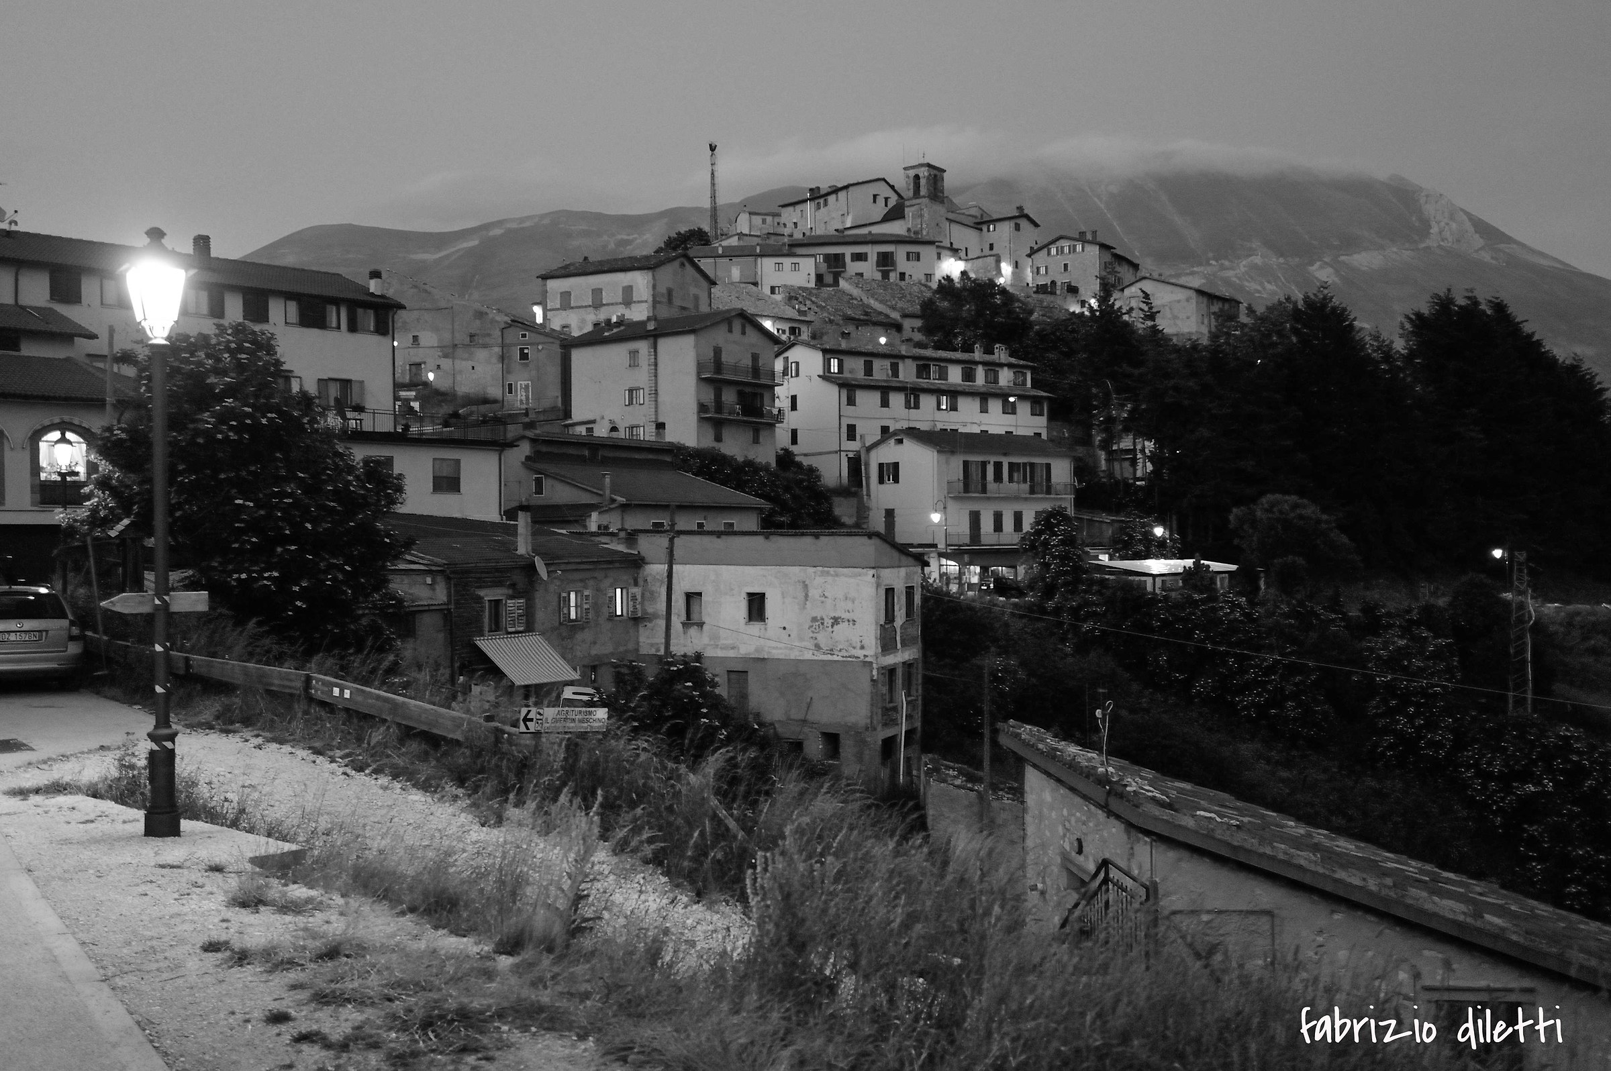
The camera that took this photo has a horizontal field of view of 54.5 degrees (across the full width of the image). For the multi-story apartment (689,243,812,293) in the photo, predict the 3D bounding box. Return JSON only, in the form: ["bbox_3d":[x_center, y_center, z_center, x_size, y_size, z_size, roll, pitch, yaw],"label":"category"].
[{"bbox_3d":[-7.085,-32.762,194.266,15.000,6.922,9.500,0,1,6],"label":"multi-story apartment"}]

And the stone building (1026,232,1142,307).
[{"bbox_3d":[44.299,-41.210,247.721,12.100,11.904,12.000,1,1,40],"label":"stone building"}]

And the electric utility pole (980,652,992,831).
[{"bbox_3d":[6.246,7.265,54.000,0.220,6.500,0.220,0,1,0],"label":"electric utility pole"}]

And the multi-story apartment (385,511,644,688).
[{"bbox_3d":[-13.160,2.523,64.810,7.000,6.571,11.498,1,2,31],"label":"multi-story apartment"}]

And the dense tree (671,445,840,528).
[{"bbox_3d":[-3.114,-2.916,98.000,9.800,5.600,5.500,-1,1,-18],"label":"dense tree"}]

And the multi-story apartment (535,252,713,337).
[{"bbox_3d":[-17.301,-22.597,153.138,12.951,9.139,10.163,1,2,30],"label":"multi-story apartment"}]

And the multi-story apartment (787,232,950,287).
[{"bbox_3d":[8.975,-40.060,230.038,22.800,8.535,10.000,0,1,4],"label":"multi-story apartment"}]

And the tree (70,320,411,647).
[{"bbox_3d":[-10.282,-0.871,28.487,5.700,5.960,5.500,0,1,-20],"label":"tree"}]

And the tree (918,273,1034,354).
[{"bbox_3d":[18.747,-24.206,172.000,12.300,9.000,11.000,0,1,0],"label":"tree"}]

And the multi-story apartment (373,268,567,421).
[{"bbox_3d":[-29.801,-17.152,138.500,14.500,12.000,8.500,0,1,9],"label":"multi-story apartment"}]

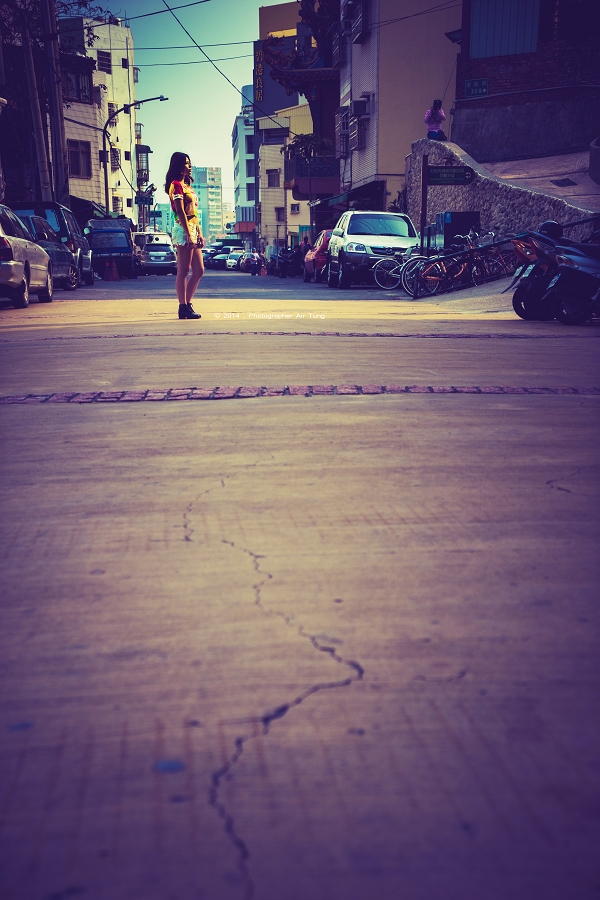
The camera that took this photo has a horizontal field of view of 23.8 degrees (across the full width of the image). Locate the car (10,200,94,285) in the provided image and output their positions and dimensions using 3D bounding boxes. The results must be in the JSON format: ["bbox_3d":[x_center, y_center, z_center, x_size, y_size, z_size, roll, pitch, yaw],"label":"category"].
[{"bbox_3d":[-5.880,-4.710,33.078,1.720,1.840,4.400,0,7,-2],"label":"car"}]

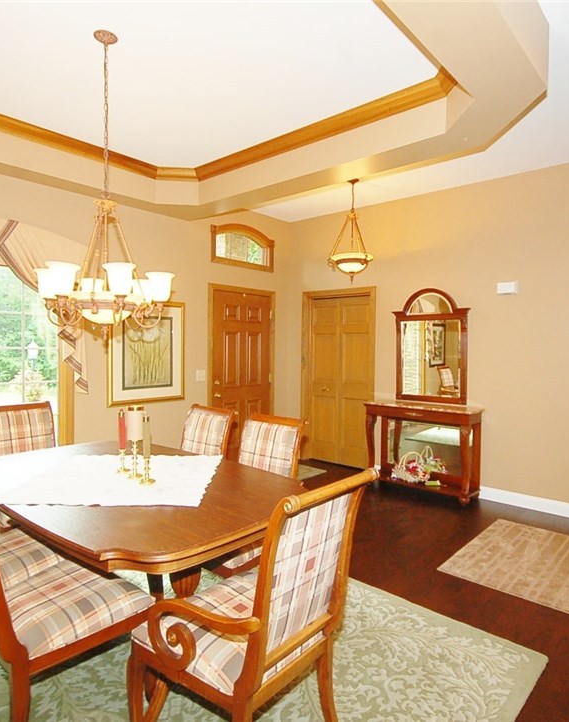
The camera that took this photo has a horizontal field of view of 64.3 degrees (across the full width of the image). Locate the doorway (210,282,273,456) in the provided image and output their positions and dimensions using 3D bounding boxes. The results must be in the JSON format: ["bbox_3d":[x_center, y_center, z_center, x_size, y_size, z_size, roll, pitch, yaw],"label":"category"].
[{"bbox_3d":[-0.488,0.196,5.390,0.100,2.115,1.080,2,2,41],"label":"doorway"}]

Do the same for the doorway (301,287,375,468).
[{"bbox_3d":[0.633,0.222,5.449,1.010,2.140,0.140,2,2,39],"label":"doorway"}]

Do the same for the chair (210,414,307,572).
[{"bbox_3d":[-0.248,0.838,2.402,0.500,1.030,0.630,2,2,44],"label":"chair"}]

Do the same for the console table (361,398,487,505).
[{"bbox_3d":[1.368,0.891,4.583,1.110,0.866,0.330,2,2,39],"label":"console table"}]

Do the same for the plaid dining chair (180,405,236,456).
[{"bbox_3d":[-0.719,0.832,3.063,0.510,0.980,0.600,2,2,41],"label":"plaid dining chair"}]

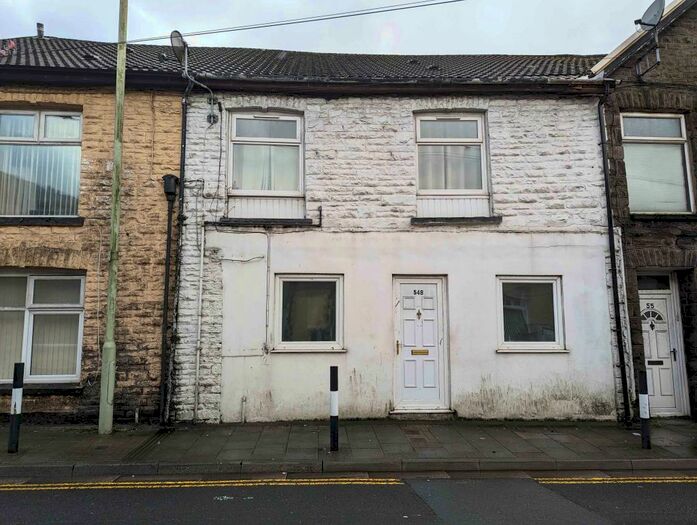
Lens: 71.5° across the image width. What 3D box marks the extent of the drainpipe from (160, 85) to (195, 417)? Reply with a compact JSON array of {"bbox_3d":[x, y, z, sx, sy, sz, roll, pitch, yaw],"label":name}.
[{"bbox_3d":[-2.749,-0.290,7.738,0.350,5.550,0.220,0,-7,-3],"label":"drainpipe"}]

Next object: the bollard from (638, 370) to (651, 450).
[{"bbox_3d":[3.806,1.889,6.214,0.100,0.959,0.100,0,-7,-3],"label":"bollard"}]

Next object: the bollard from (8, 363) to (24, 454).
[{"bbox_3d":[-4.047,1.767,5.905,0.100,1.052,0.100,0,-7,-3],"label":"bollard"}]

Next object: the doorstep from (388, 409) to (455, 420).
[{"bbox_3d":[1.187,2.431,7.746,1.060,0.170,0.220,0,-7,-3],"label":"doorstep"}]

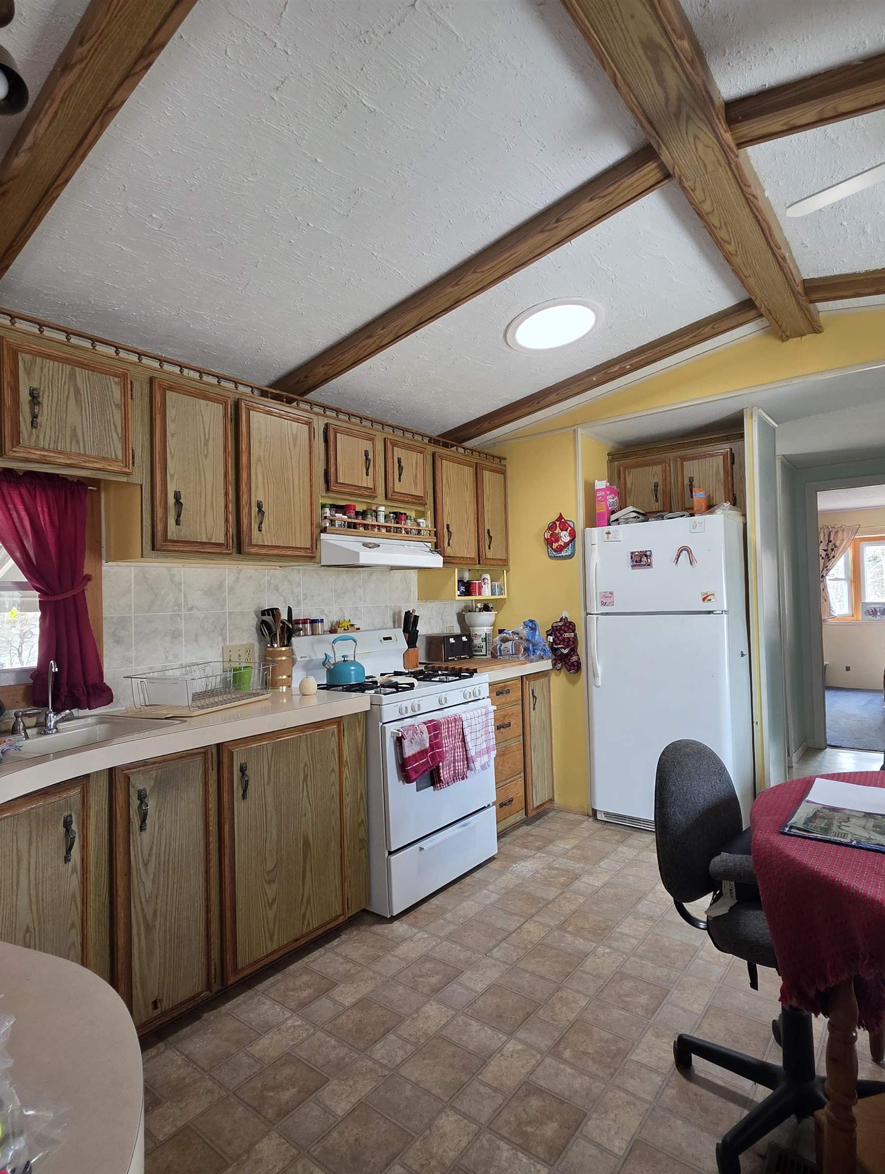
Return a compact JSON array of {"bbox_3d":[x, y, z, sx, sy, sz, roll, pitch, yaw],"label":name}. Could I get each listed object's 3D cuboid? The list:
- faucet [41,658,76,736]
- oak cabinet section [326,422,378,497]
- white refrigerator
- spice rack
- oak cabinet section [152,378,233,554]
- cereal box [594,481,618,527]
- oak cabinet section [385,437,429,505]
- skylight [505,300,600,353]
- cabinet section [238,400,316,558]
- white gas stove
[{"bbox_3d":[-1.229,0.345,1.890,0.115,0.230,0.085,-2,-1,41],"label":"faucet"},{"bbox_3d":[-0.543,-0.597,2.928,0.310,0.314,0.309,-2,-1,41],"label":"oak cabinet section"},{"bbox_3d":[1.371,0.504,3.418,0.750,1.690,0.740,-2,-1,40],"label":"white refrigerator"},{"bbox_3d":[-0.326,-0.316,2.963,0.155,0.165,0.750,-2,-1,41],"label":"spice rack"},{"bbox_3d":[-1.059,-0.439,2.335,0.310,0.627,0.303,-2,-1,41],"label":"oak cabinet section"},{"bbox_3d":[1.044,-0.499,3.697,0.065,0.286,0.185,-2,-1,41],"label":"cereal box"},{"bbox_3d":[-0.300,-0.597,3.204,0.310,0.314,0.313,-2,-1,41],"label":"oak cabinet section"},{"bbox_3d":[0.496,-1.156,2.620,0.435,0.040,0.435,-9,-7,-1],"label":"skylight"},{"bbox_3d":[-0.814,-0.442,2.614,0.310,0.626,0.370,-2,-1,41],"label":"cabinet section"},{"bbox_3d":[-0.226,0.805,2.910,0.710,1.154,0.753,-2,-1,41],"label":"white gas stove"}]

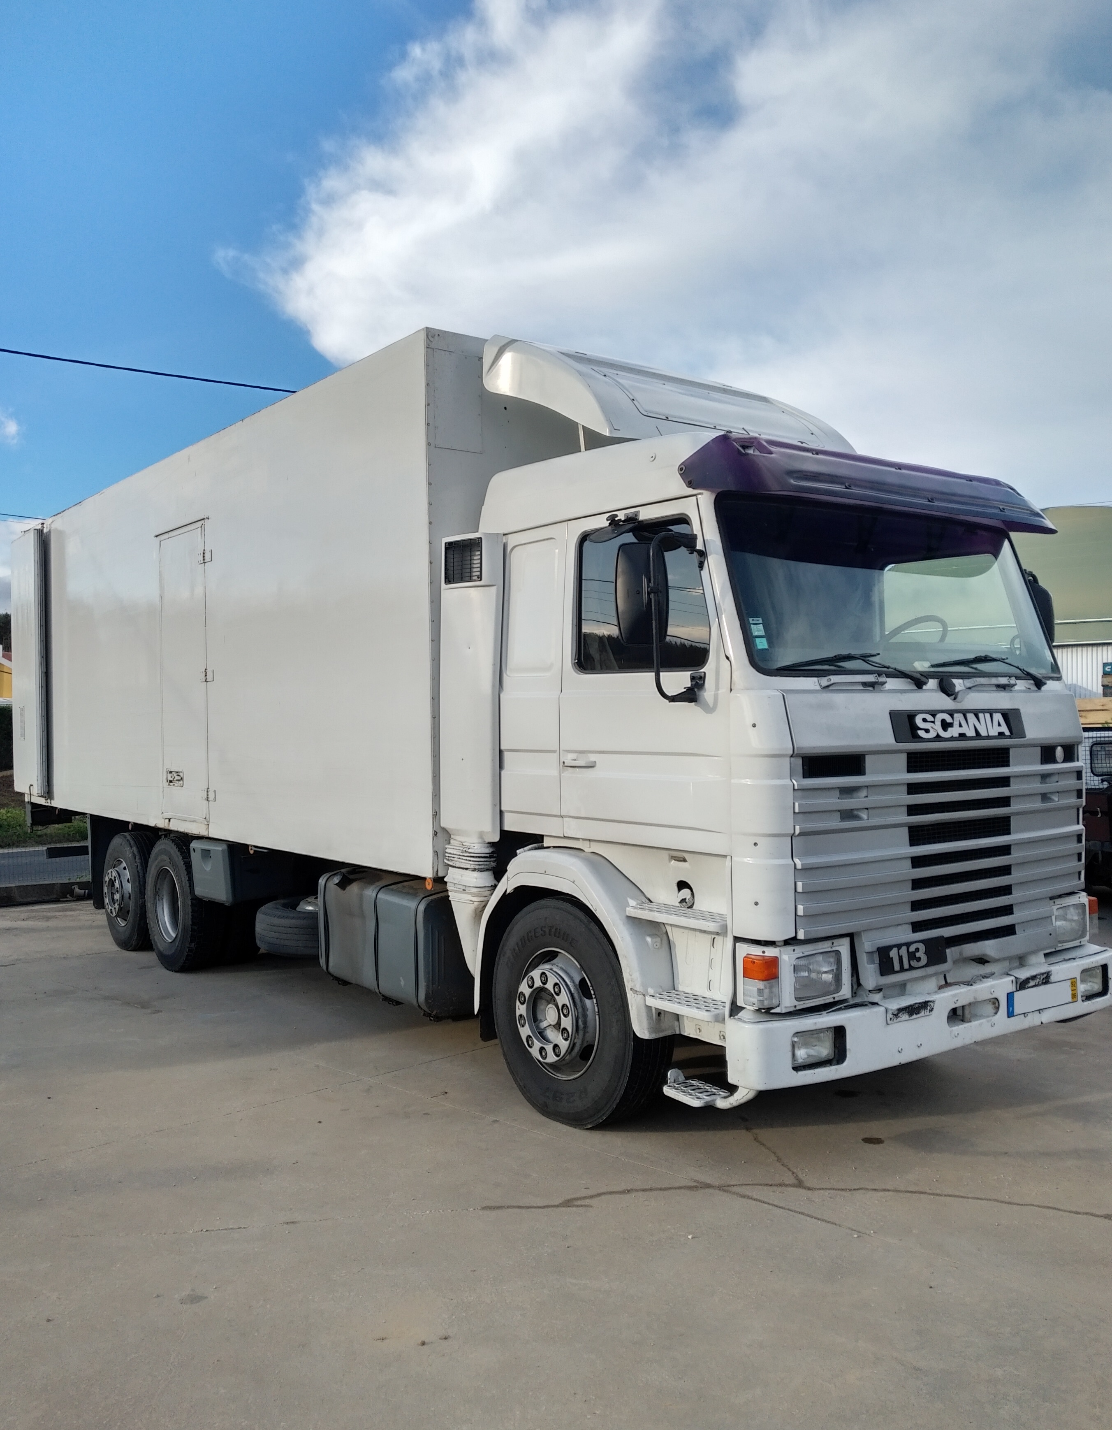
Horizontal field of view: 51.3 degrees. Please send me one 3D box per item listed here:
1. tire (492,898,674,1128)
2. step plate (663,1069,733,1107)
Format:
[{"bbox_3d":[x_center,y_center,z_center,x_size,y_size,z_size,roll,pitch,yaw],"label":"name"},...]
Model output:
[{"bbox_3d":[0.110,1.389,5.469,0.290,1.030,1.030,-1,0,-38],"label":"tire"},{"bbox_3d":[0.583,1.529,4.732,0.180,0.090,0.230,-1,0,-38],"label":"step plate"}]

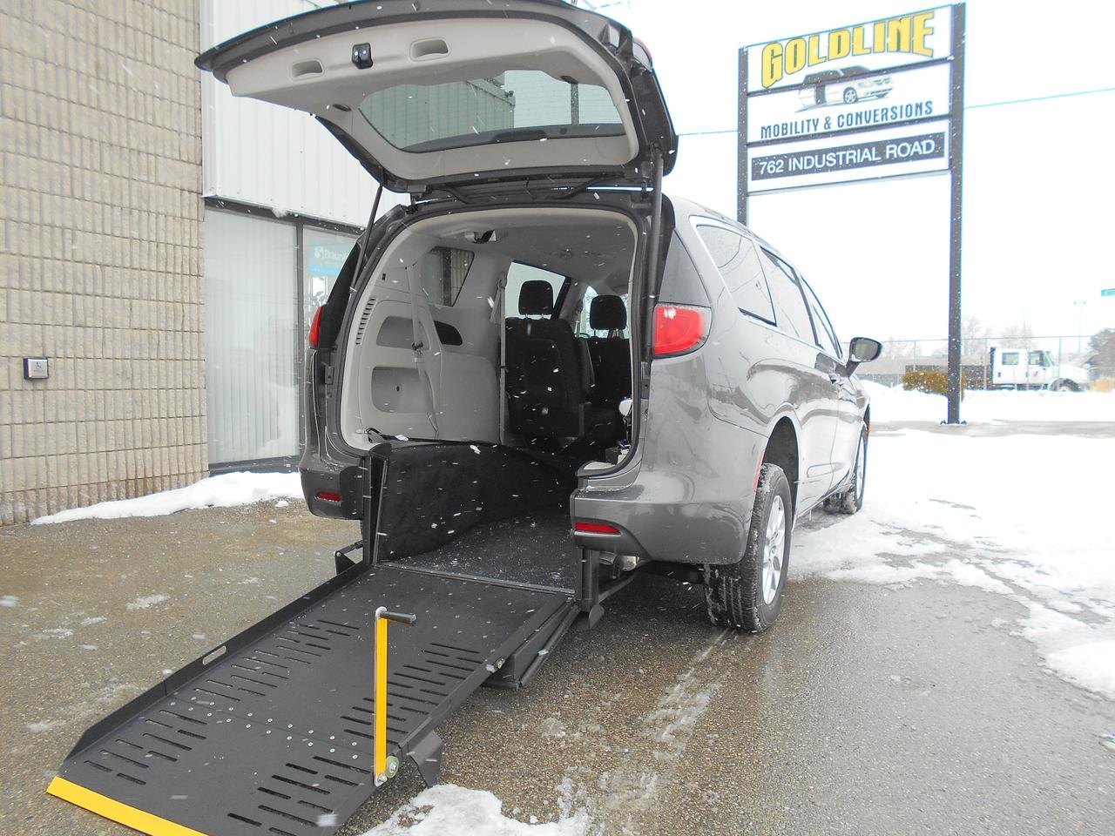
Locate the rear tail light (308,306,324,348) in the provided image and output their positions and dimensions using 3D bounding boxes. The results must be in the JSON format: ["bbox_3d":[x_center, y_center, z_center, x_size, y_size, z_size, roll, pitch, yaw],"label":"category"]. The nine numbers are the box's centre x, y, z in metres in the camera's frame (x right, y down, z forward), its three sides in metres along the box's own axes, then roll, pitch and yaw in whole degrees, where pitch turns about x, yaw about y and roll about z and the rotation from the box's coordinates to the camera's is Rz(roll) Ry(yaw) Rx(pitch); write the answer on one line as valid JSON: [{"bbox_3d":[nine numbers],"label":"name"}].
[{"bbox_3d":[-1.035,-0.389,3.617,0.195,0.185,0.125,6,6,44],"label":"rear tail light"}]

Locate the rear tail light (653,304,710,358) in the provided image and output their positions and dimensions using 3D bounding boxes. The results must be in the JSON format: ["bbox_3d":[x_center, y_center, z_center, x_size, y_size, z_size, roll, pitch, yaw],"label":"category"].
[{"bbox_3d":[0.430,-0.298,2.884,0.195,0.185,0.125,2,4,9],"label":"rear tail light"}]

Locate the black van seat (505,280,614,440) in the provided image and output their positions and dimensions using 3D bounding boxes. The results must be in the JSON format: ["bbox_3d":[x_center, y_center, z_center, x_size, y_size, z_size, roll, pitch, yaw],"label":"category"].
[{"bbox_3d":[0.007,-0.293,4.882,0.510,0.950,0.660,4,5,27],"label":"black van seat"}]

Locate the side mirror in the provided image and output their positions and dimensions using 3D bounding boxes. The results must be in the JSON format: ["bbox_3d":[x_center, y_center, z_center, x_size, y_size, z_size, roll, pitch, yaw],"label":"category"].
[{"bbox_3d":[2.082,-0.421,5.672,0.225,0.245,0.130,4,5,27],"label":"side mirror"}]

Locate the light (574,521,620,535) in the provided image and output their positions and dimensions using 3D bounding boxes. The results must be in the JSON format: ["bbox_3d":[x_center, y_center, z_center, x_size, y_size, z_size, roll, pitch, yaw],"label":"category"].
[{"bbox_3d":[0.141,0.383,2.888,0.160,0.038,0.032,3,5,17],"label":"light"}]

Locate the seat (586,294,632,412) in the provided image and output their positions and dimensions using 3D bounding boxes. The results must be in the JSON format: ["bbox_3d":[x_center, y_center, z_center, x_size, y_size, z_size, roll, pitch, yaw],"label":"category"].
[{"bbox_3d":[0.476,-0.321,5.771,0.530,1.000,0.700,4,5,27],"label":"seat"}]

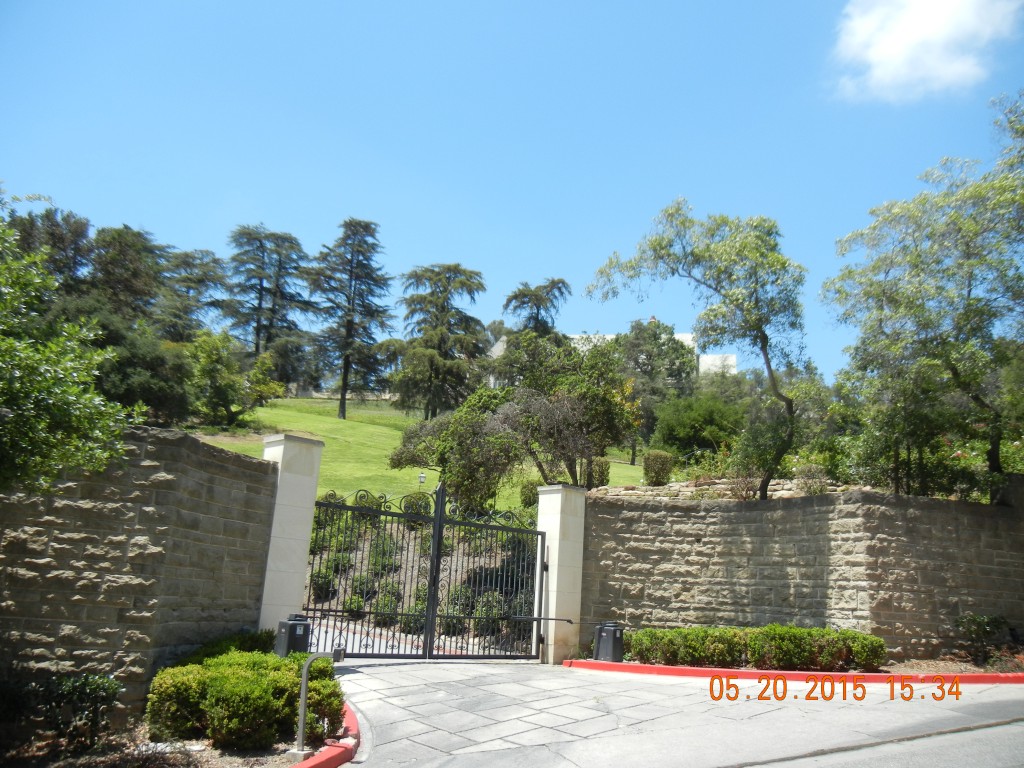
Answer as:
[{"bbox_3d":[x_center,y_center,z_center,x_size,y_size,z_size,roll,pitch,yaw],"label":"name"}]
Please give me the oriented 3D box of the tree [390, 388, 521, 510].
[{"bbox_3d":[-1.441,1.710,22.660,3.303,3.261,3.200,4,-13,-3],"label":"tree"}]

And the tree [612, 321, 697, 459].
[{"bbox_3d":[7.176,0.208,44.684,4.170,7.349,4.170,1,-14,9],"label":"tree"}]

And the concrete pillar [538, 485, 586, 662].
[{"bbox_3d":[0.829,3.458,16.187,0.650,3.120,0.650,15,-18,-39],"label":"concrete pillar"}]

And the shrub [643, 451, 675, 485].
[{"bbox_3d":[3.360,1.948,20.356,0.724,0.854,0.724,1,-14,9],"label":"shrub"}]

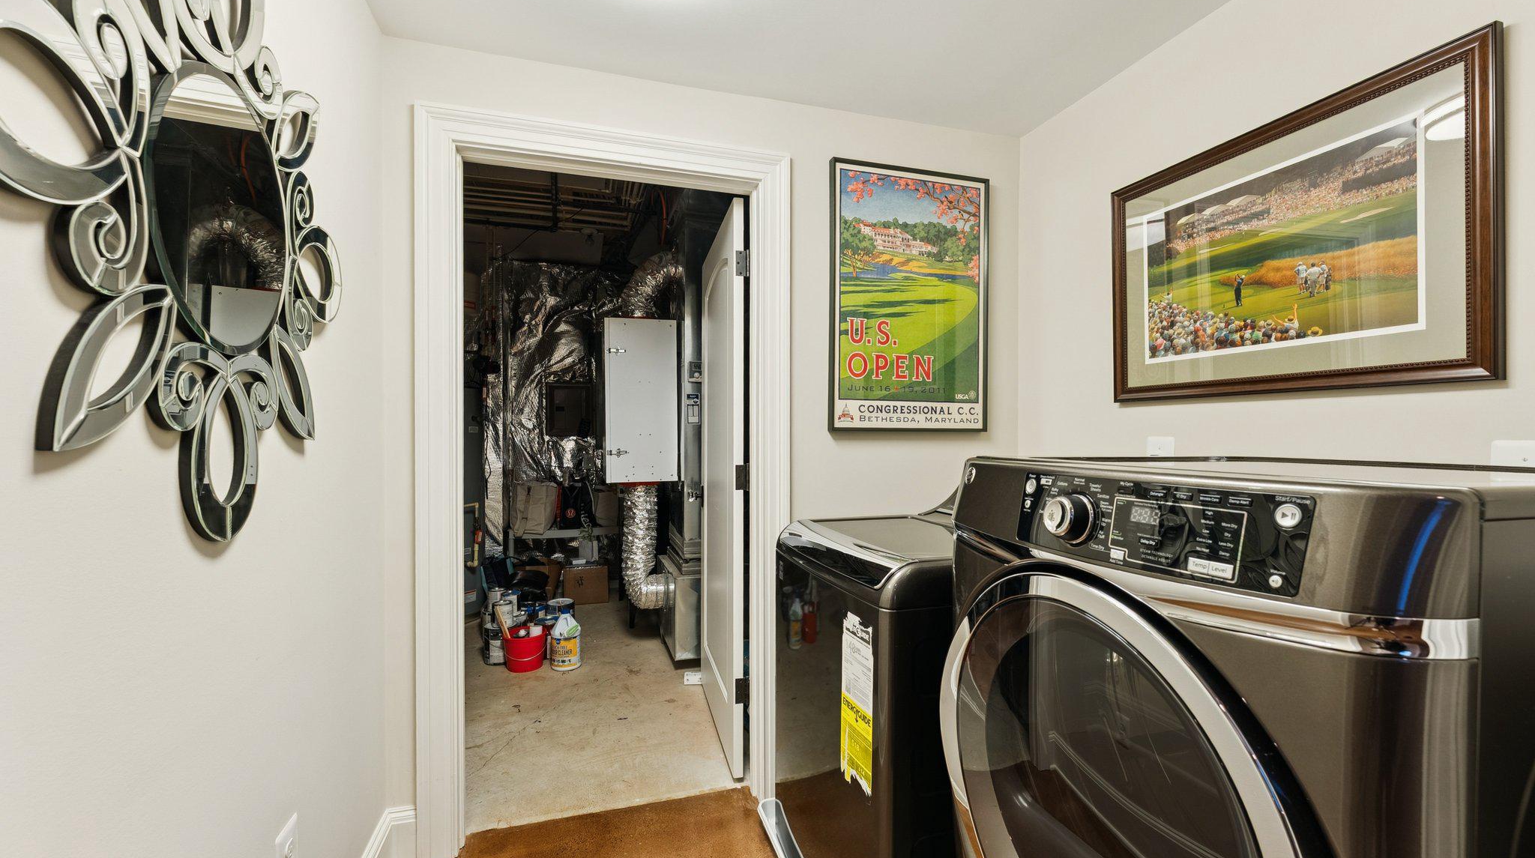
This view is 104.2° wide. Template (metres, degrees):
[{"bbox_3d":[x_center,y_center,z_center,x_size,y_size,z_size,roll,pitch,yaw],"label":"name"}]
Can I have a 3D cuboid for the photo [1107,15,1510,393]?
[{"bbox_3d":[1.215,-0.411,1.480,0.030,0.654,0.818,0,0,-17],"label":"photo"}]

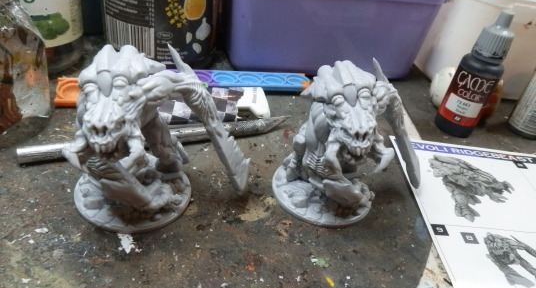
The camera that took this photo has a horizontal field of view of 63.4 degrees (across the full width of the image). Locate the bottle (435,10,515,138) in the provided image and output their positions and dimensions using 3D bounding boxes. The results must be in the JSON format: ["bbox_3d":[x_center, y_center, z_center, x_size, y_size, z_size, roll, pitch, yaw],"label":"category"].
[{"bbox_3d":[0.126,-0.042,0.260,0.025,0.075,0.025,26,39,20],"label":"bottle"}]

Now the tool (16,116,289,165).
[{"bbox_3d":[-0.050,-0.005,0.224,0.140,0.009,0.009,-10,41,-25],"label":"tool"}]

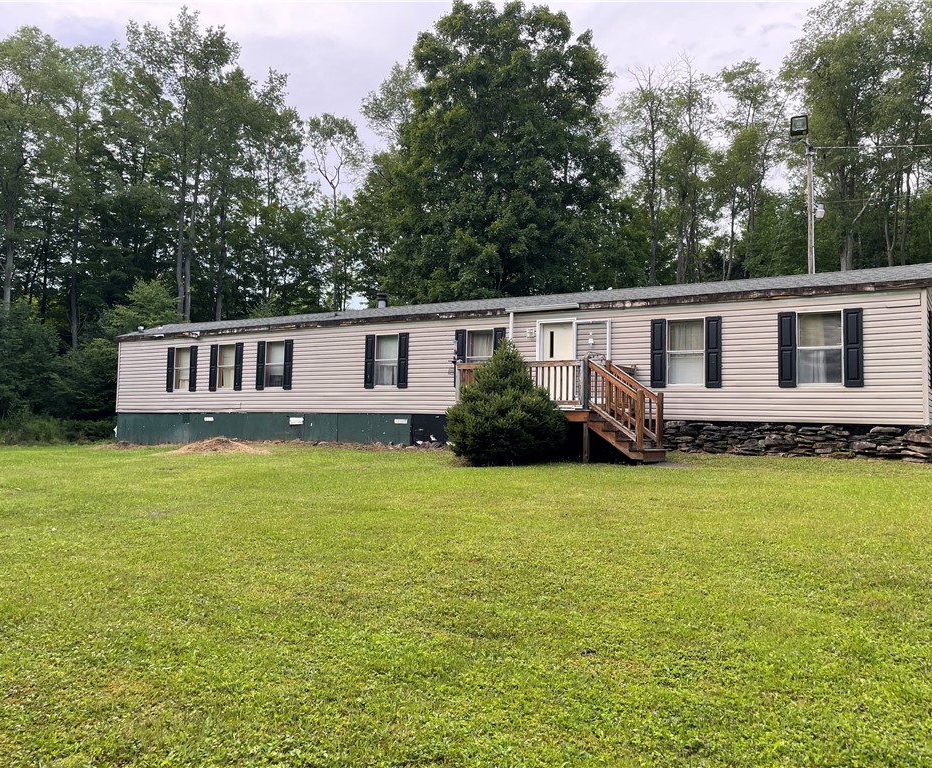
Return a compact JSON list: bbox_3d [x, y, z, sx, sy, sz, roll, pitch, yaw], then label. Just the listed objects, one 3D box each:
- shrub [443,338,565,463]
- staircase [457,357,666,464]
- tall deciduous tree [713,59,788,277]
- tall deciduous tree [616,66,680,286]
[{"bbox_3d":[0.745,0.339,14.552,2.281,2.332,2.281,1,-3,0],"label":"shrub"},{"bbox_3d":[1.983,0.518,15.612,4.044,1.989,1.850,-1,-3,33],"label":"staircase"},{"bbox_3d":[14.152,-7.297,38.405,3.795,18.075,3.795,-1,-3,33],"label":"tall deciduous tree"},{"bbox_3d":[9.405,-7.180,38.397,3.195,17.689,3.195,-1,-3,33],"label":"tall deciduous tree"}]

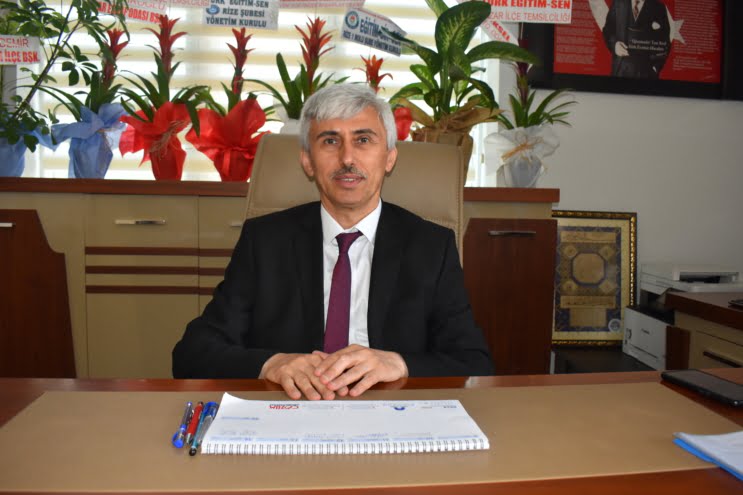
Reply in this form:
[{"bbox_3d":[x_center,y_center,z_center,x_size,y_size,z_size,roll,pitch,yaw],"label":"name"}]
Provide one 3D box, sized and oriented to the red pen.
[{"bbox_3d":[-0.230,0.226,0.806,0.011,0.011,0.143,0,4,-9],"label":"red pen"}]

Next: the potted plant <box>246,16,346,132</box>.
[{"bbox_3d":[-0.282,-0.674,2.330,0.358,0.380,0.330,1,4,0],"label":"potted plant"}]

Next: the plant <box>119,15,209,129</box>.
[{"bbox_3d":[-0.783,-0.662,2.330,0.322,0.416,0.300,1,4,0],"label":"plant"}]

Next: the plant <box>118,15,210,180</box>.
[{"bbox_3d":[-0.779,-0.565,2.330,0.329,0.606,0.320,1,4,0],"label":"plant"}]

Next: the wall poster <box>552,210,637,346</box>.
[{"bbox_3d":[0.891,0.131,2.530,0.392,0.560,0.025,1,0,-4],"label":"wall poster"}]

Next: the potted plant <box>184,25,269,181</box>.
[{"bbox_3d":[-0.542,-0.534,2.330,0.307,0.562,0.300,1,4,0],"label":"potted plant"}]

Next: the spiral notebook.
[{"bbox_3d":[-0.035,0.227,0.809,0.333,0.020,0.165,0,4,-5],"label":"spiral notebook"}]

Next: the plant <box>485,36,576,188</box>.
[{"bbox_3d":[0.599,-0.508,2.330,0.329,0.555,0.300,1,4,0],"label":"plant"}]

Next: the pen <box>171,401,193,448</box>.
[{"bbox_3d":[-0.243,0.226,0.802,0.012,0.012,0.142,0,4,-10],"label":"pen"}]

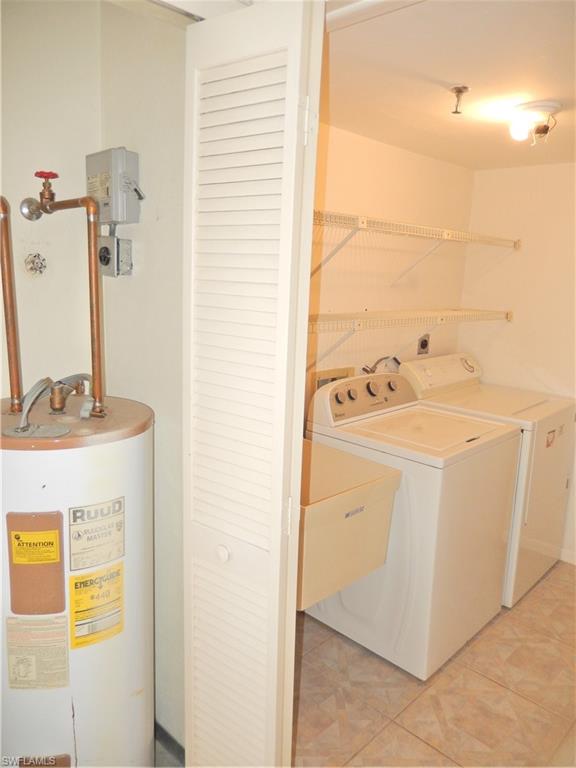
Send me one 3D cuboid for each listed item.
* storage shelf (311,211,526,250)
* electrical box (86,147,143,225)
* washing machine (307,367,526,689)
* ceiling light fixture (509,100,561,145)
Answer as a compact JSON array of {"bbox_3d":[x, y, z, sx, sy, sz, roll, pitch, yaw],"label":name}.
[{"bbox_3d":[0.498,-0.681,2.502,0.305,0.047,1.930,13,15,43],"label":"storage shelf"},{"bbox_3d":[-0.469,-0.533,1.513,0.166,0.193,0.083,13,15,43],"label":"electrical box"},{"bbox_3d":[0.546,0.540,2.481,0.665,1.055,0.698,13,15,43],"label":"washing machine"},{"bbox_3d":[0.888,-0.935,2.011,0.165,0.123,0.165,13,15,43],"label":"ceiling light fixture"}]

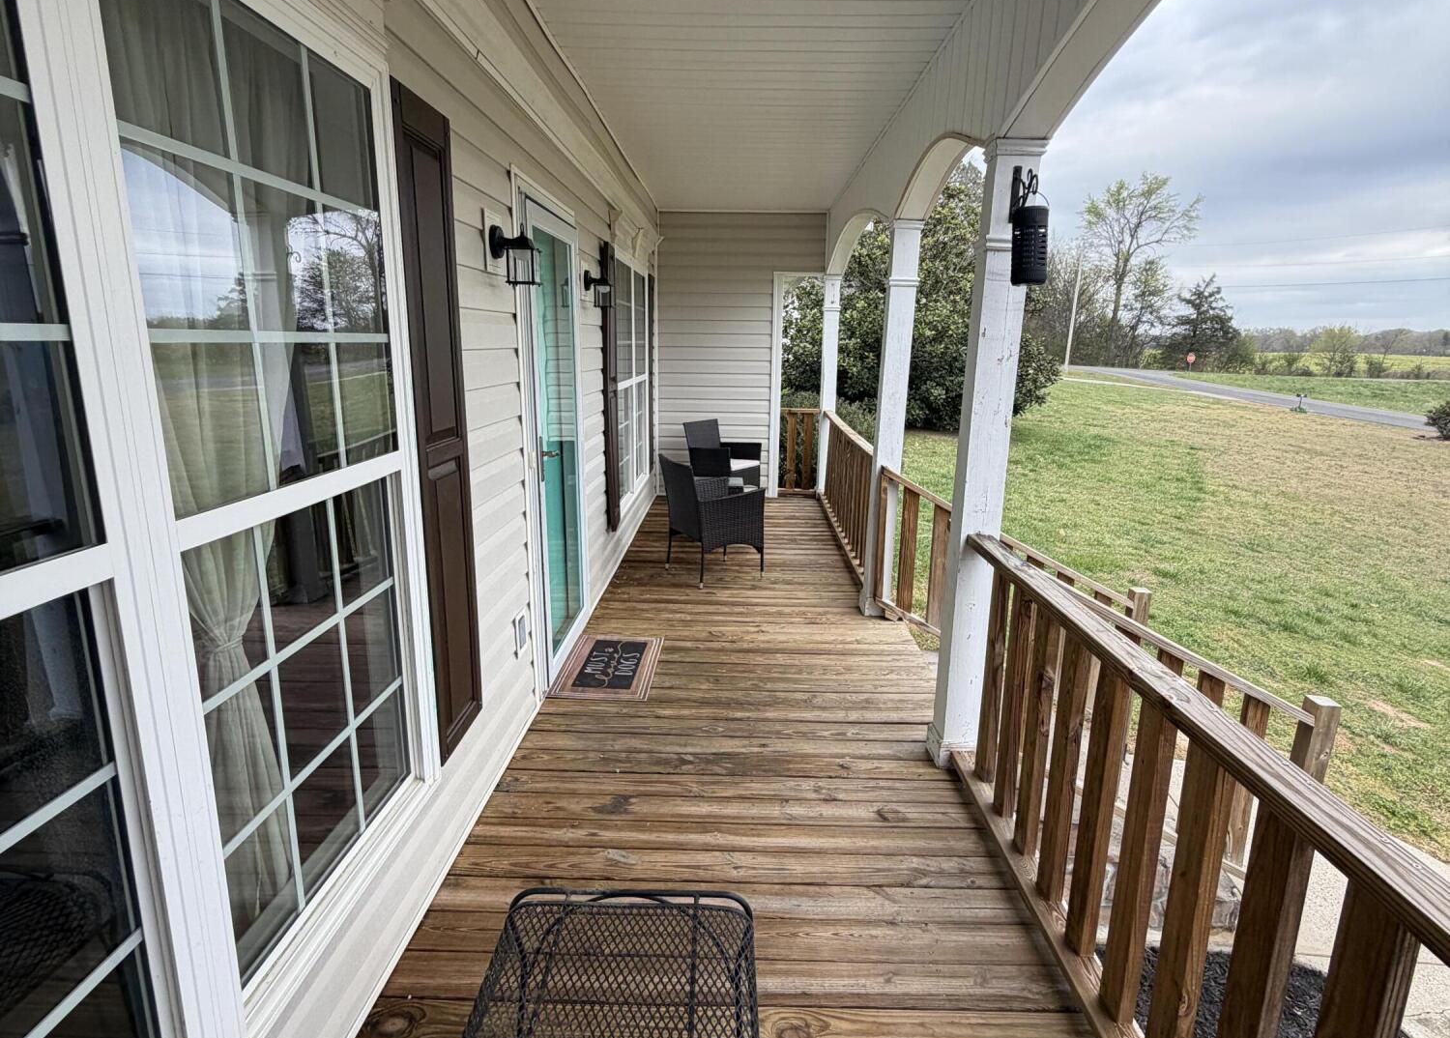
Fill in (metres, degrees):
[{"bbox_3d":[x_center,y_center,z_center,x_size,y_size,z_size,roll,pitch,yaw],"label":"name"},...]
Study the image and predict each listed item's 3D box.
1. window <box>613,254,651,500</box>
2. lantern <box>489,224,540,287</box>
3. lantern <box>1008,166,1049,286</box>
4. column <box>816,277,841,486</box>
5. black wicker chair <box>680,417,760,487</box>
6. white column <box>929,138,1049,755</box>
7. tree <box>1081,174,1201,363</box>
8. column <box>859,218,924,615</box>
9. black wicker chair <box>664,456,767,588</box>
[{"bbox_3d":[-0.731,-1.096,6.274,0.090,1.820,2.000,1,13,1],"label":"window"},{"bbox_3d":[-0.685,-0.870,2.573,0.145,0.195,0.120,1,13,1],"label":"lantern"},{"bbox_3d":[0.901,-0.888,2.354,0.107,0.365,0.215,1,13,1],"label":"lantern"},{"bbox_3d":[0.991,-1.218,7.470,0.170,2.140,0.170,1,13,1],"label":"column"},{"bbox_3d":[-0.026,-0.461,7.071,0.540,0.810,0.530,10,16,35],"label":"black wicker chair"},{"bbox_3d":[0.886,-0.154,2.708,0.172,2.140,0.172,1,13,1],"label":"white column"},{"bbox_3d":[33.793,-20.223,63.656,9.635,14.674,9.635,1,13,1],"label":"tree"},{"bbox_3d":[0.911,-0.510,4.299,0.175,2.140,0.175,1,13,1],"label":"column"},{"bbox_3d":[-0.086,-0.029,5.139,0.540,0.810,0.530,-8,15,-33],"label":"black wicker chair"}]

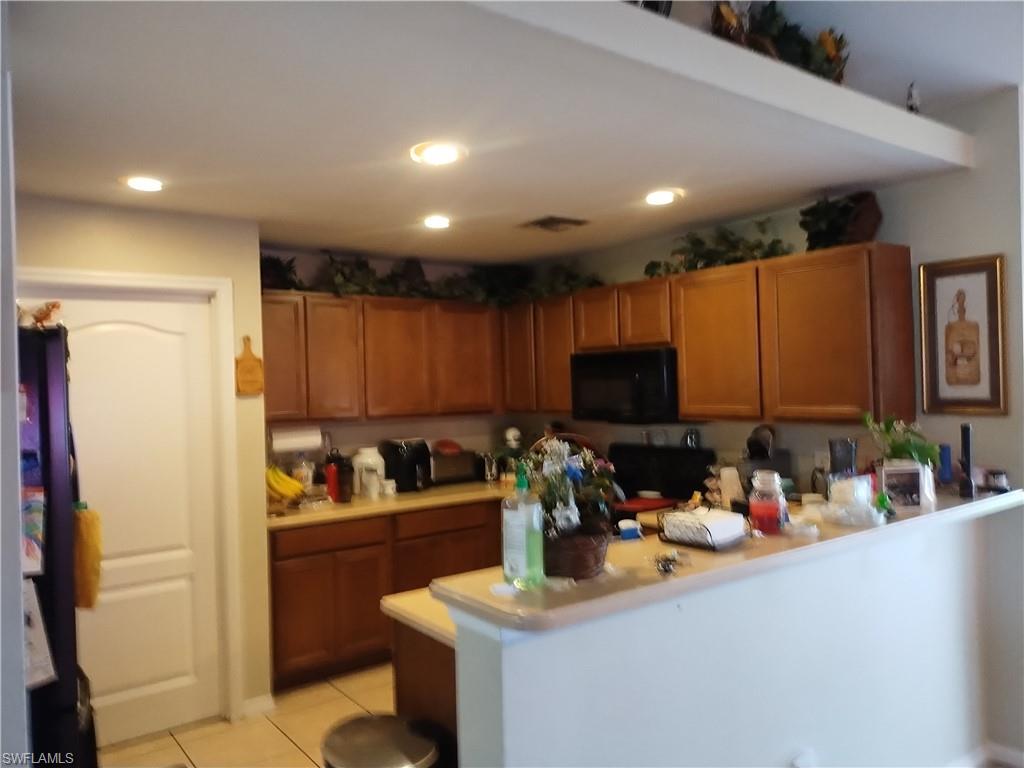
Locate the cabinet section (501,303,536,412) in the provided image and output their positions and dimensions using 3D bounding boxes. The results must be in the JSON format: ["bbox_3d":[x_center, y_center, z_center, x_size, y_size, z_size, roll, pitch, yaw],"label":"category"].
[{"bbox_3d":[0.153,-0.178,5.020,0.315,0.744,0.389,-1,0,-37],"label":"cabinet section"}]

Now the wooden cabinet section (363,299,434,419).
[{"bbox_3d":[-0.788,-0.162,4.753,0.476,0.744,0.315,-1,0,-37],"label":"wooden cabinet section"}]

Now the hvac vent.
[{"bbox_3d":[0.220,-0.832,3.870,0.281,0.015,0.275,-1,0,-36],"label":"hvac vent"}]

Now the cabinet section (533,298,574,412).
[{"bbox_3d":[0.386,-0.183,4.706,0.315,0.744,0.392,-1,0,-37],"label":"cabinet section"}]

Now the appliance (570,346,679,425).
[{"bbox_3d":[0.721,0.001,4.091,0.383,0.393,0.770,-1,0,-36],"label":"appliance"}]

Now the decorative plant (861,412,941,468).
[{"bbox_3d":[1.390,0.198,2.640,0.256,0.187,0.217,-1,0,-37],"label":"decorative plant"}]

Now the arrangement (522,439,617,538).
[{"bbox_3d":[0.140,0.255,1.803,0.222,0.232,0.197,-1,0,4],"label":"arrangement"}]

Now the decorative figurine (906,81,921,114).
[{"bbox_3d":[1.457,-1.037,2.683,0.050,0.135,0.045,-1,0,-36],"label":"decorative figurine"}]

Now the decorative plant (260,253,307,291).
[{"bbox_3d":[-1.362,-0.613,4.213,0.337,0.219,0.255,-1,0,-36],"label":"decorative plant"}]

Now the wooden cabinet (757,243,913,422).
[{"bbox_3d":[1.396,-0.203,3.209,0.309,0.716,0.519,-1,0,-36],"label":"wooden cabinet"}]

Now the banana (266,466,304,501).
[{"bbox_3d":[-1.270,0.557,4.137,0.202,0.168,0.148,-1,0,-37],"label":"banana"}]

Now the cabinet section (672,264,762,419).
[{"bbox_3d":[1.120,-0.199,3.716,0.315,0.744,0.518,-1,0,-37],"label":"cabinet section"}]

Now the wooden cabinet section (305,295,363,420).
[{"bbox_3d":[-1.127,-0.157,4.502,0.367,0.744,0.315,-1,0,-37],"label":"wooden cabinet section"}]

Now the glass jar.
[{"bbox_3d":[0.743,0.343,2.160,0.103,0.175,0.103,-1,0,0],"label":"glass jar"}]

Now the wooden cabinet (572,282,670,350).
[{"bbox_3d":[0.735,-0.378,4.225,0.330,0.355,0.763,-1,0,-37],"label":"wooden cabinet"}]

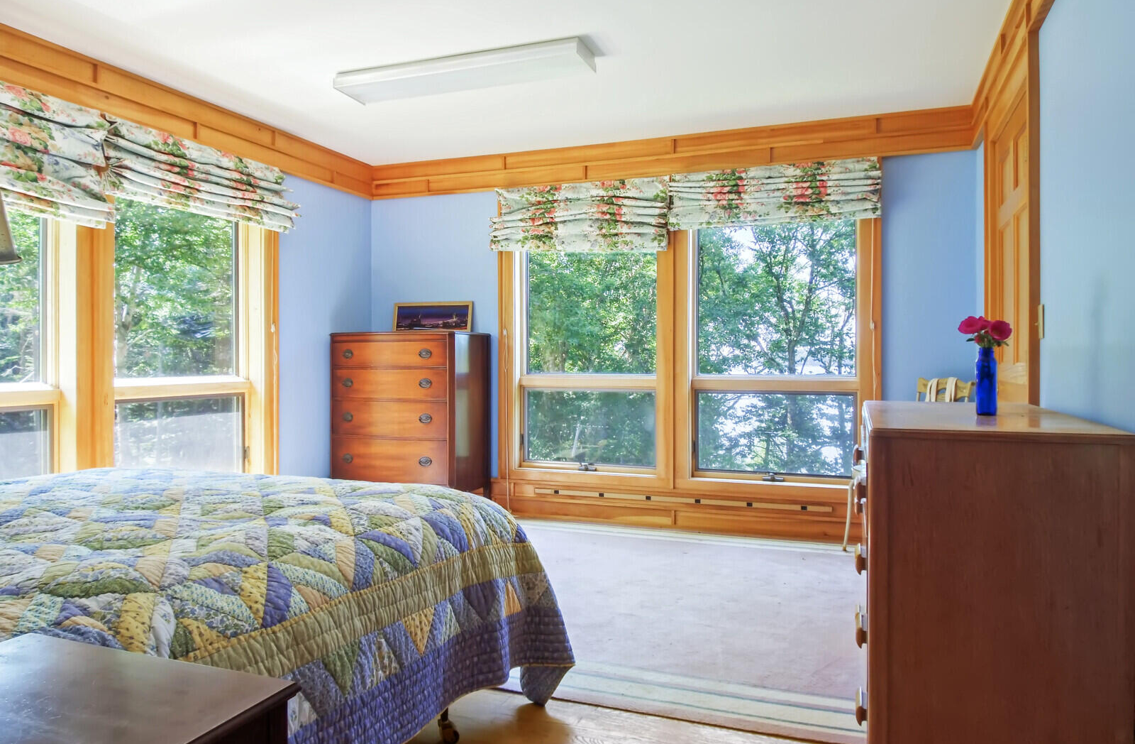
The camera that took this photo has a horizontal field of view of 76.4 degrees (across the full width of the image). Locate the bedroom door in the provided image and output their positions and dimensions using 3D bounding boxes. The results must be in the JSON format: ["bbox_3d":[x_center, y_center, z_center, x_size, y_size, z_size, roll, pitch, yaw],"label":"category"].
[{"bbox_3d":[1.810,-0.024,2.981,0.060,2.050,0.960,0,1,23],"label":"bedroom door"}]

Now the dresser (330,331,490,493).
[{"bbox_3d":[-1.030,0.367,4.778,0.912,1.225,0.497,0,1,19],"label":"dresser"}]

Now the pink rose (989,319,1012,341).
[{"bbox_3d":[1.249,-0.121,2.080,0.066,0.061,0.060,0,1,24],"label":"pink rose"}]

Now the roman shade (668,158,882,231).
[{"bbox_3d":[1.178,-1.040,4.219,1.180,0.345,0.080,0,1,19],"label":"roman shade"}]

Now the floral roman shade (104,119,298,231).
[{"bbox_3d":[-1.906,-1.027,3.861,0.090,0.380,1.140,0,1,24],"label":"floral roman shade"}]

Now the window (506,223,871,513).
[{"bbox_3d":[0.666,-0.219,4.488,2.338,1.933,0.120,0,1,19],"label":"window"}]

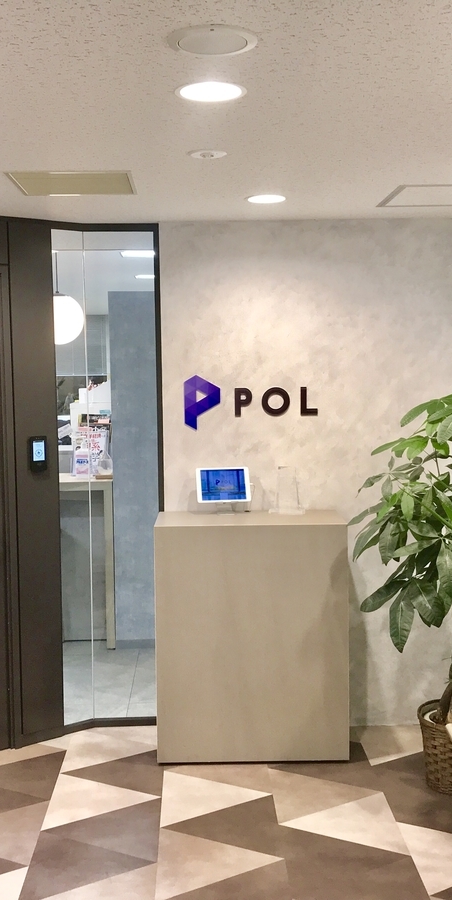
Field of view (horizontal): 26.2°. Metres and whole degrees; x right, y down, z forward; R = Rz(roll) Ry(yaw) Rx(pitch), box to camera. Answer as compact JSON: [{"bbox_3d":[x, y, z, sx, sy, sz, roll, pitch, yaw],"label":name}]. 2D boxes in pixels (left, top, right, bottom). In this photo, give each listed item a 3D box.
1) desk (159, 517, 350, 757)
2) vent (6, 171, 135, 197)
[{"bbox_3d":[0.112,0.828,4.399,0.828,1.044,0.464,-1,4,-1],"label":"desk"},{"bbox_3d":[-0.565,-0.997,3.640,0.444,0.030,0.426,-1,4,-1],"label":"vent"}]

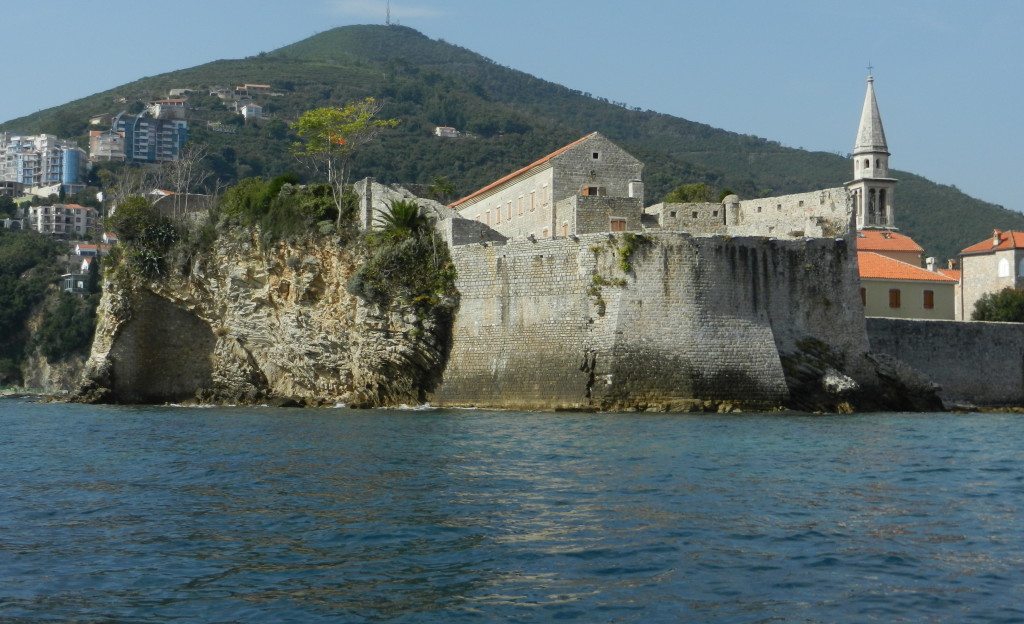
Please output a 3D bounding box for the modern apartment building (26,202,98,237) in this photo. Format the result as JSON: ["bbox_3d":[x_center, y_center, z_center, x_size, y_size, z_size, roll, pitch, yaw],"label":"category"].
[{"bbox_3d":[-150.354,-30.808,525.000,21.000,11.300,13.000,1,-3,-28],"label":"modern apartment building"}]

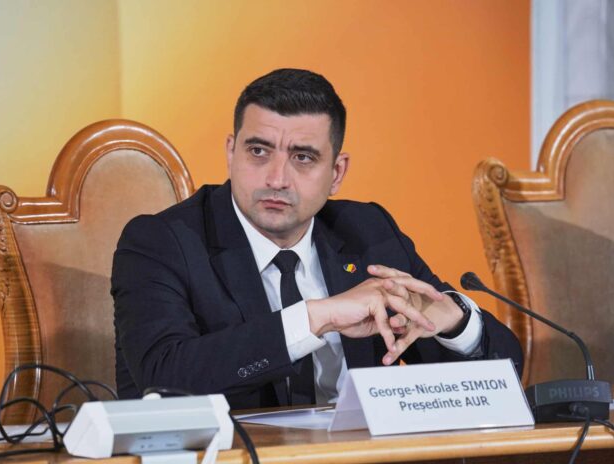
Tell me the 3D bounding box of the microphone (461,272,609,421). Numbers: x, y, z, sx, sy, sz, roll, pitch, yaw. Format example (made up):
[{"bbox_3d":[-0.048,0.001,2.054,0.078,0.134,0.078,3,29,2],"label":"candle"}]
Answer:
[{"bbox_3d":[0.319,0.168,10.638,0.140,0.197,0.265,-2,4,-34],"label":"microphone"}]

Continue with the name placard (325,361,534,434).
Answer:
[{"bbox_3d":[0.176,0.233,10.418,0.295,0.091,0.100,-3,4,-38],"label":"name placard"}]

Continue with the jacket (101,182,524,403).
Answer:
[{"bbox_3d":[0.000,0.238,10.879,0.640,0.620,0.480,-2,4,-28],"label":"jacket"}]

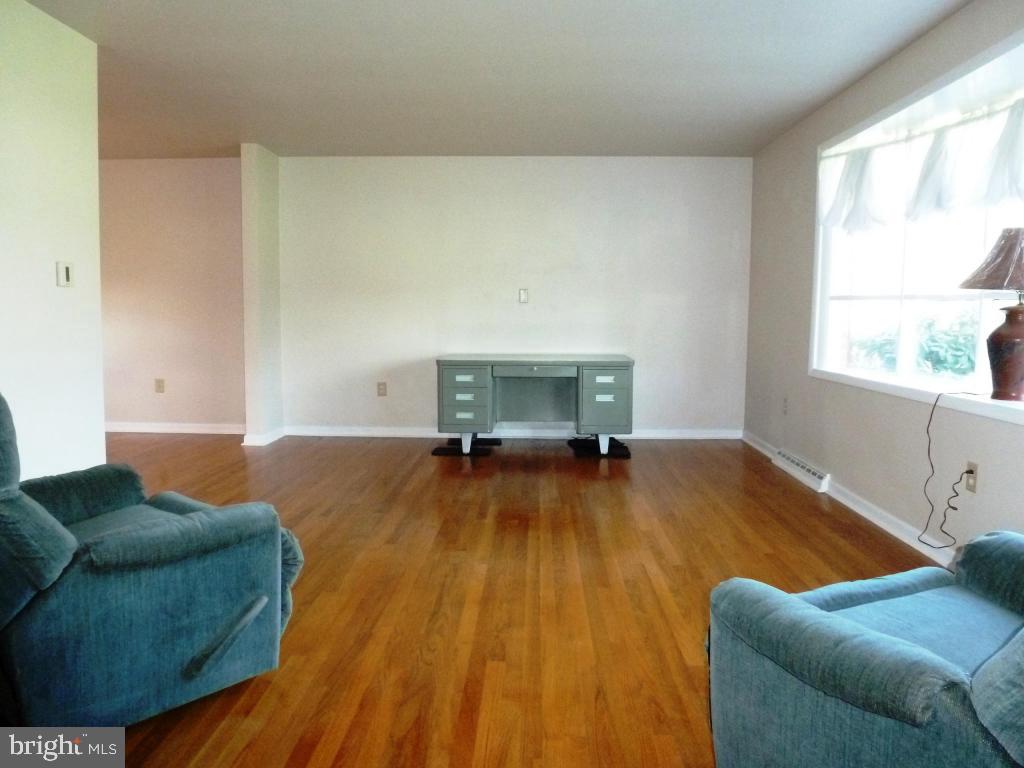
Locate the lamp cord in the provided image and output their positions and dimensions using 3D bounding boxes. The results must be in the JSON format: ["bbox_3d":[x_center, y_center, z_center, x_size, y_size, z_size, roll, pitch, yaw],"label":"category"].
[{"bbox_3d":[1.885,0.395,3.106,0.055,0.699,0.382,1,6,2],"label":"lamp cord"}]

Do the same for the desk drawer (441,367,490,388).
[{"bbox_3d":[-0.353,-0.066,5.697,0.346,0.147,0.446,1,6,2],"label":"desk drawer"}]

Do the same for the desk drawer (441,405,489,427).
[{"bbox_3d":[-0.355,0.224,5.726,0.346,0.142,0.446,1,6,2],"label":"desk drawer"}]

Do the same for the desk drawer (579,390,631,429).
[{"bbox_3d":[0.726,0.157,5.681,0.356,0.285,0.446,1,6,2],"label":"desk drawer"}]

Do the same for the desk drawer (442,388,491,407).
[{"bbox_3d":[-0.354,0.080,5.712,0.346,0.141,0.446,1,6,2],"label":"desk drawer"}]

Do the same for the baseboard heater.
[{"bbox_3d":[1.946,0.573,4.858,0.056,0.116,0.927,1,6,2],"label":"baseboard heater"}]

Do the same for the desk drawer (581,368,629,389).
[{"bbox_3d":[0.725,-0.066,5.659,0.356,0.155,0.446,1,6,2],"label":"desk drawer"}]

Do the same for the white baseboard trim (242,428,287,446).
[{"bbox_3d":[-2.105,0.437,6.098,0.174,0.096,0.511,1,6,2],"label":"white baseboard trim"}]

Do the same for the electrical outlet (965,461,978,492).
[{"bbox_3d":[1.900,0.387,2.941,0.015,0.116,0.068,1,6,2],"label":"electrical outlet"}]

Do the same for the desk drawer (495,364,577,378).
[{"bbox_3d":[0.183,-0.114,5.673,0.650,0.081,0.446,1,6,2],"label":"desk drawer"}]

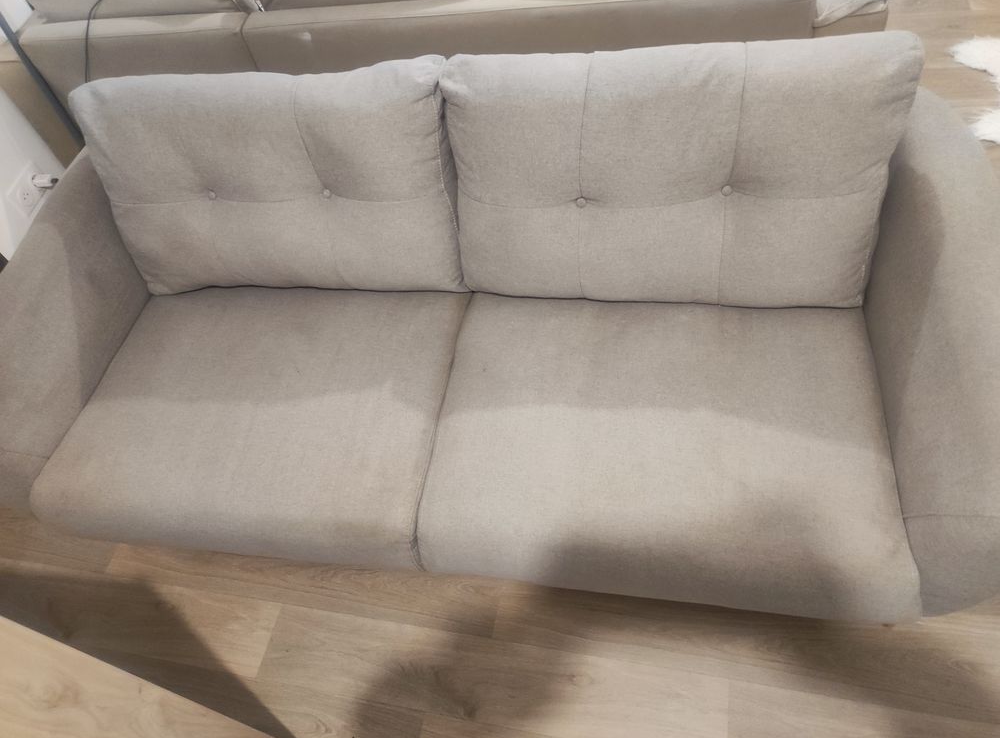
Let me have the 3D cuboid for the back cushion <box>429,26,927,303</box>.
[{"bbox_3d":[0.321,-0.374,1.417,0.790,0.480,0.175,2,40,12],"label":"back cushion"}]

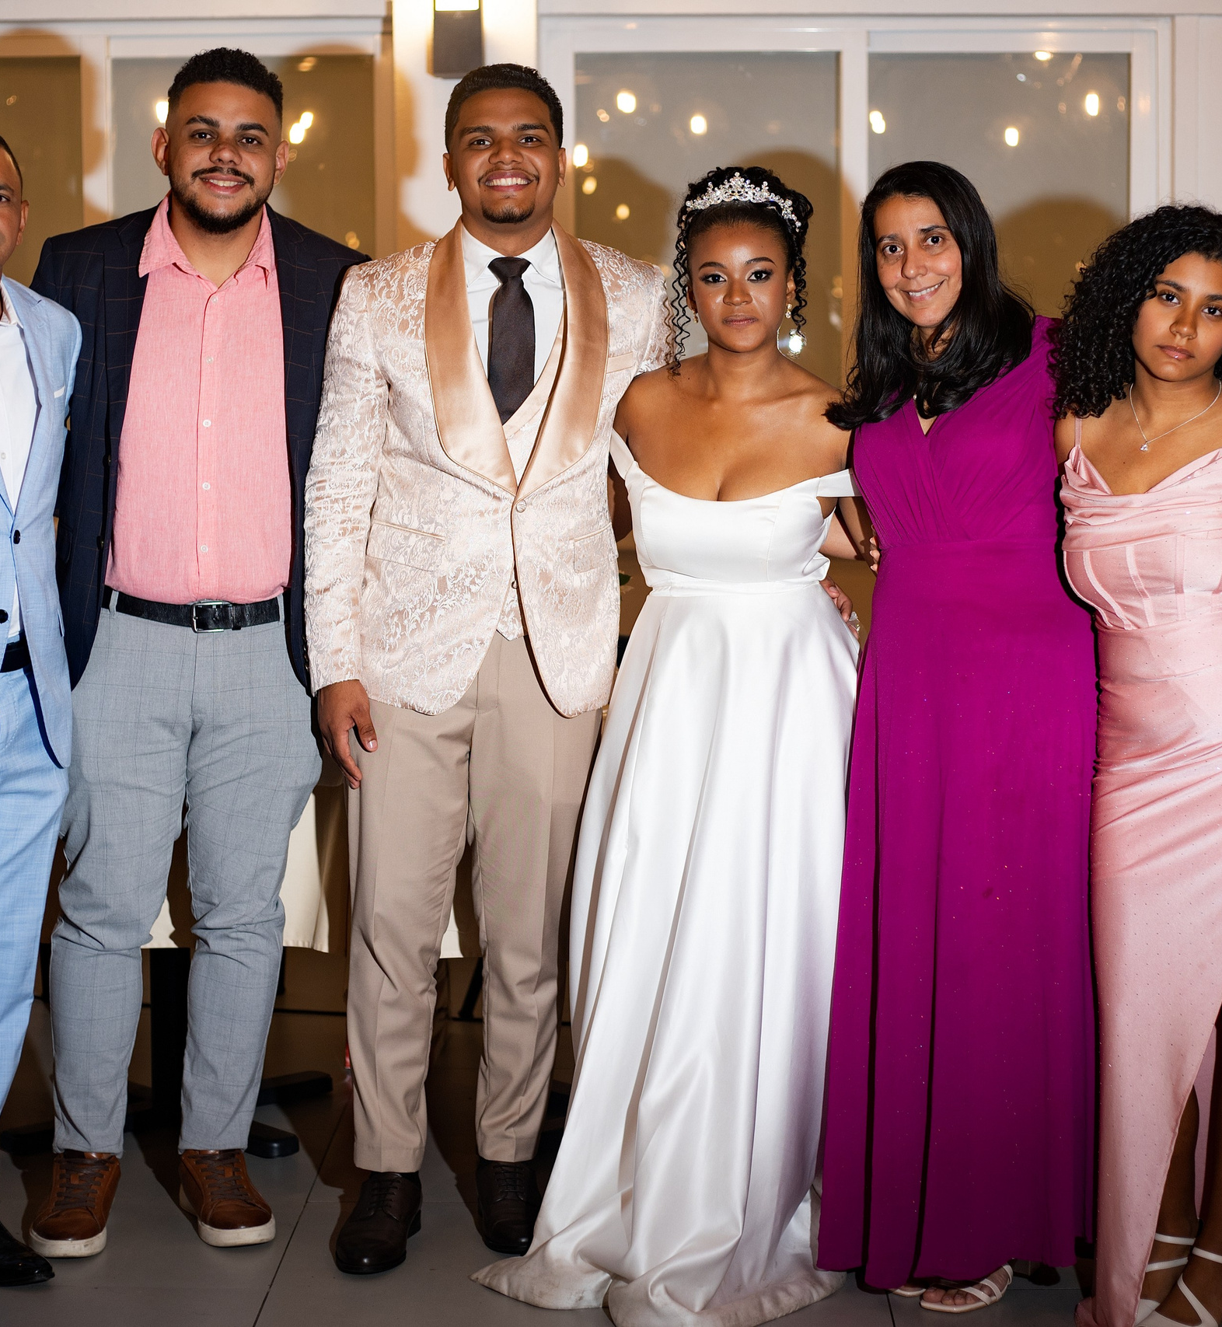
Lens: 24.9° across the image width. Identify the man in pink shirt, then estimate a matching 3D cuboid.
[{"bbox_3d":[-0.631,-0.020,4.208,0.580,1.808,0.360,-1,7,-3],"label":"man in pink shirt"}]

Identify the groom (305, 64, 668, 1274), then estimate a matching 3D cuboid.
[{"bbox_3d":[-0.176,0.003,4.139,0.570,1.773,0.360,-1,7,-3],"label":"groom"}]

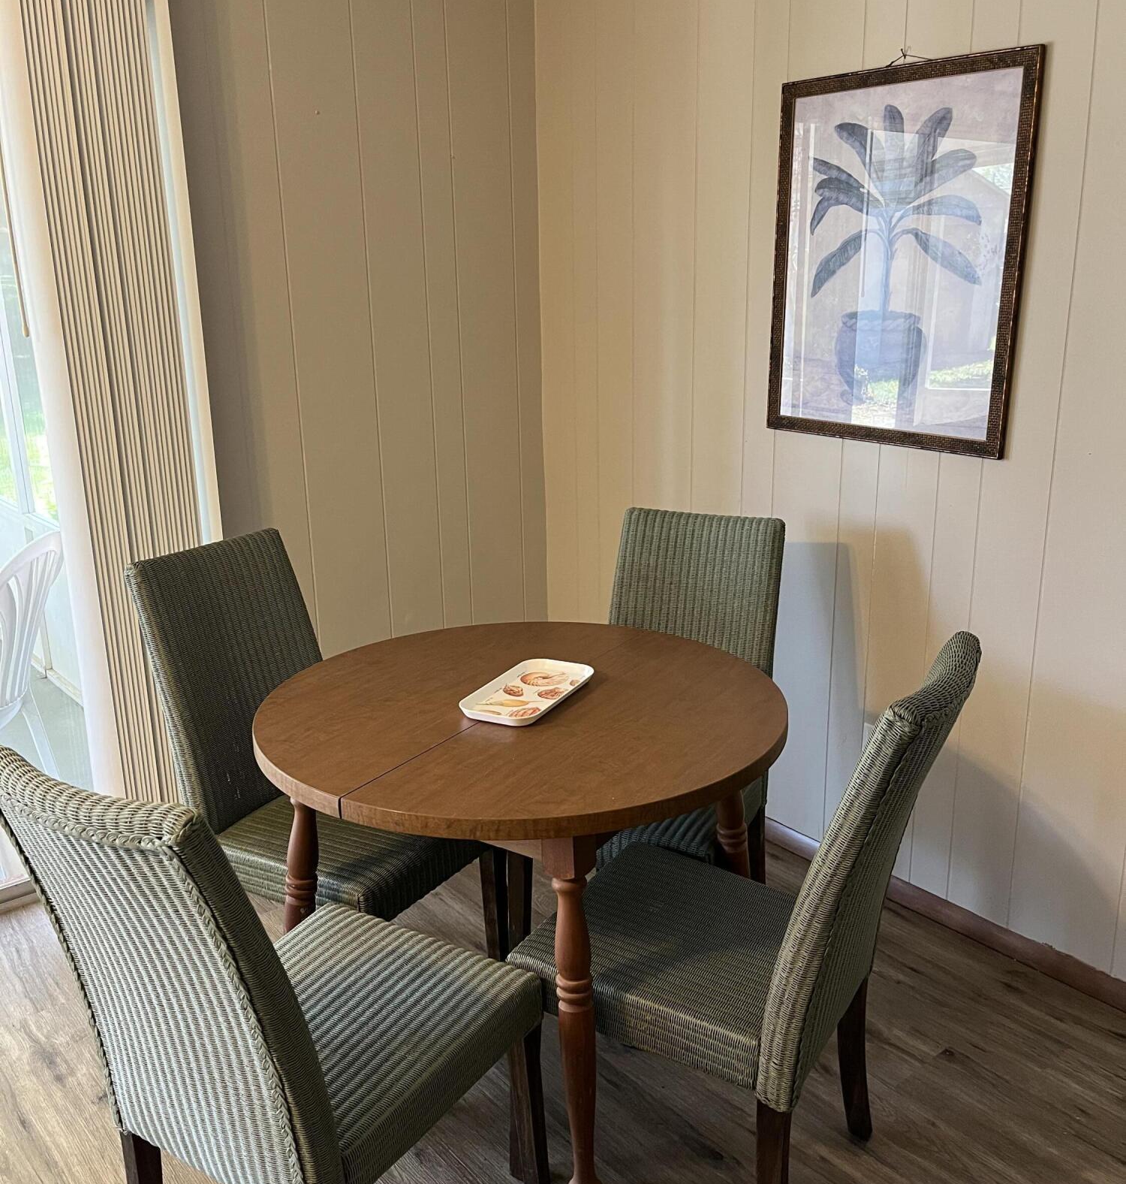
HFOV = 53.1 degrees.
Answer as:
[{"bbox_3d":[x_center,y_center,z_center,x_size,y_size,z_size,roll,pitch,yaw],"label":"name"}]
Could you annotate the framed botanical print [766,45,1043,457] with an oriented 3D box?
[{"bbox_3d":[0.693,-0.700,2.401,0.025,0.762,0.606,-14,21,-37],"label":"framed botanical print"}]

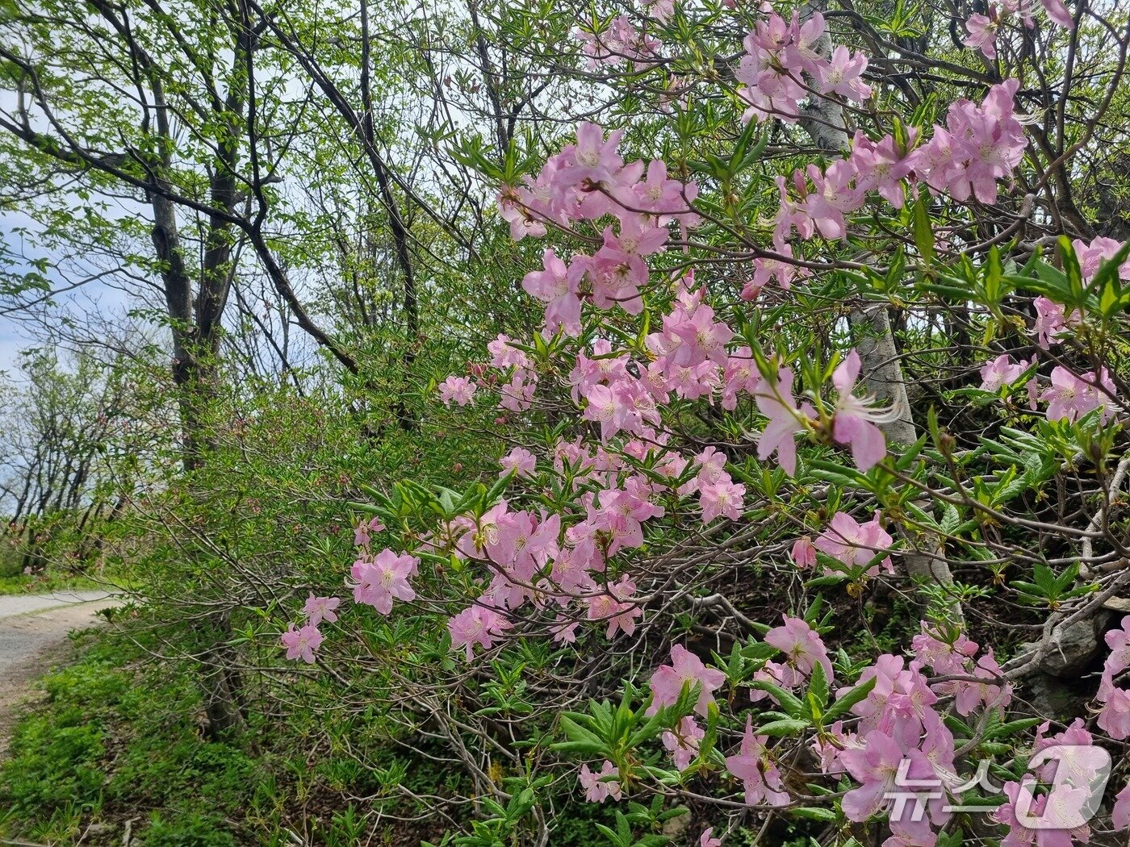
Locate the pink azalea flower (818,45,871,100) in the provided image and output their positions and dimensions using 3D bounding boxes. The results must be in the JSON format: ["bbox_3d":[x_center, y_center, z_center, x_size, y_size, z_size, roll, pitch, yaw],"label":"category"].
[{"bbox_3d":[0.369,-0.463,1.120,0.070,0.072,0.050,-3,21,30],"label":"pink azalea flower"}]

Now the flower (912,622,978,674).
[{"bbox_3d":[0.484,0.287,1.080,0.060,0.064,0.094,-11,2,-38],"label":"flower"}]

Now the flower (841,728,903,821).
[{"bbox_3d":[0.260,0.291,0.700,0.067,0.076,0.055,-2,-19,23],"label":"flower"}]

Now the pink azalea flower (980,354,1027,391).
[{"bbox_3d":[0.605,-0.065,1.170,0.068,0.061,0.048,-4,0,39],"label":"pink azalea flower"}]

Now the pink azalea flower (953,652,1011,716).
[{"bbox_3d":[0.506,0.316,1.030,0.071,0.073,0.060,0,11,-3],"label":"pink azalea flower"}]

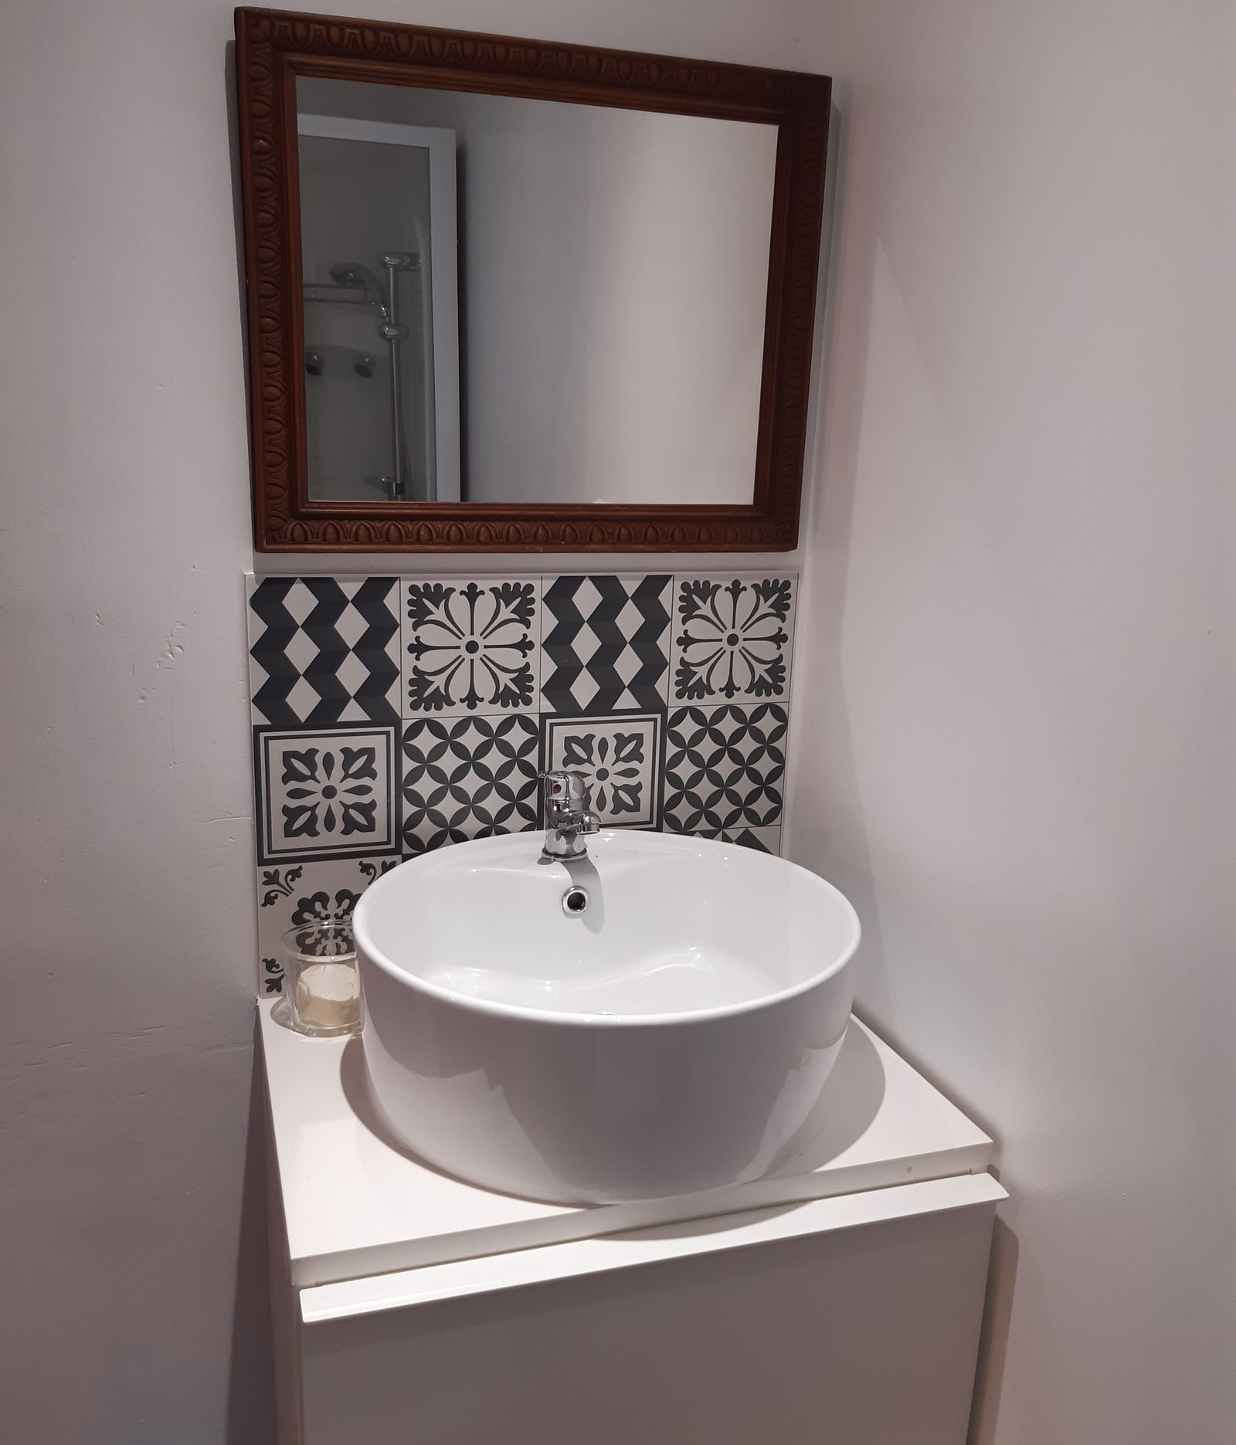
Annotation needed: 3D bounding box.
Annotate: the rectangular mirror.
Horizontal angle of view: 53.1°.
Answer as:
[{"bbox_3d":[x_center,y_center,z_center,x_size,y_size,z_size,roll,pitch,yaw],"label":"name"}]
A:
[{"bbox_3d":[-0.071,-0.411,1.240,0.579,0.477,0.030,-2,16,-18],"label":"rectangular mirror"}]

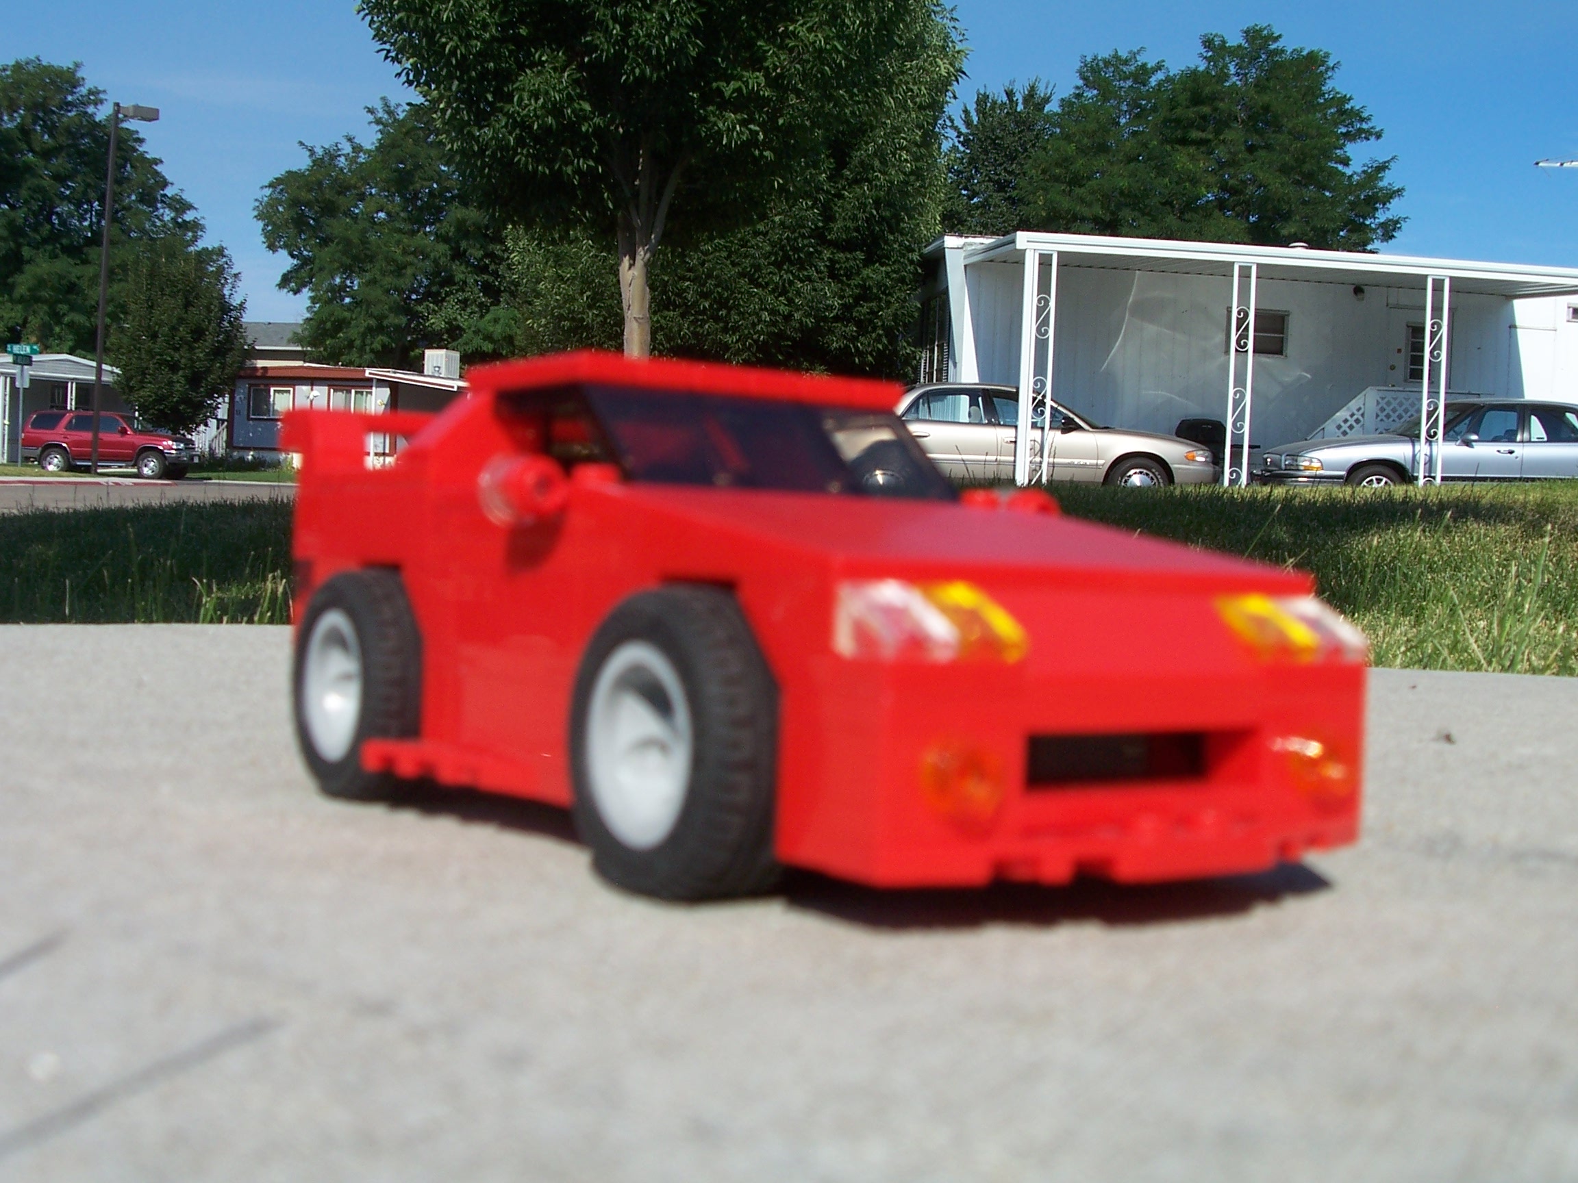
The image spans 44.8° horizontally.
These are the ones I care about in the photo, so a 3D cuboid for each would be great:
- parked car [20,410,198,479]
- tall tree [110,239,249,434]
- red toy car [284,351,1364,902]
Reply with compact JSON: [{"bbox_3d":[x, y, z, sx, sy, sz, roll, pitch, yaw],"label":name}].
[{"bbox_3d":[-18.000,-3.950,51.000,4.600,1.760,1.780,2,0,6],"label":"parked car"},{"bbox_3d":[-18.200,-7.100,57.000,4.150,7.000,4.100,2,0,0],"label":"tall tree"},{"bbox_3d":[-0.006,0.001,0.247,0.082,0.059,0.163,2,1,-35],"label":"red toy car"}]

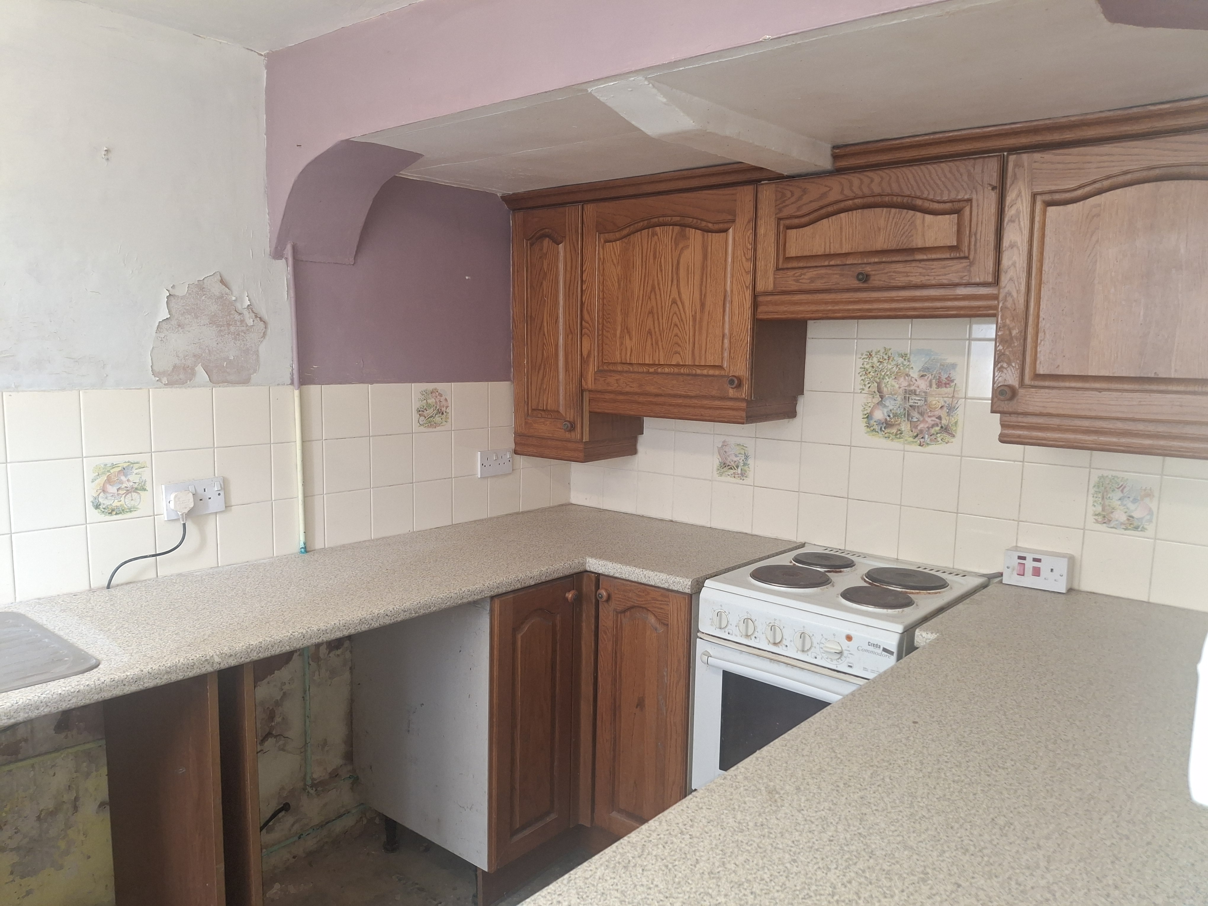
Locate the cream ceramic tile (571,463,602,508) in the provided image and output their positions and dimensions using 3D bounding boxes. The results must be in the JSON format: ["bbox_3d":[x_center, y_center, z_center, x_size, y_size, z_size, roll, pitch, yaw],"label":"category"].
[{"bbox_3d":[-0.061,0.116,3.107,0.149,0.147,0.009,7,9,39],"label":"cream ceramic tile"}]

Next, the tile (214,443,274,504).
[{"bbox_3d":[-0.920,0.057,2.233,0.010,0.150,0.150,7,9,40],"label":"tile"}]

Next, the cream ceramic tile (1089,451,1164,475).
[{"bbox_3d":[1.221,-0.032,2.031,0.150,0.150,0.010,7,9,39],"label":"cream ceramic tile"}]

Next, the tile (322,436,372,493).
[{"bbox_3d":[-0.737,0.034,2.498,0.010,0.151,0.151,7,9,40],"label":"tile"}]

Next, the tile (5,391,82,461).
[{"bbox_3d":[-1.224,-0.060,1.898,0.008,0.150,0.150,7,9,40],"label":"tile"}]

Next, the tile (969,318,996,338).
[{"bbox_3d":[0.999,-0.360,2.186,0.150,0.150,0.010,7,9,39],"label":"tile"}]

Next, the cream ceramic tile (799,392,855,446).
[{"bbox_3d":[0.639,-0.099,2.482,0.150,0.150,0.008,7,9,40],"label":"cream ceramic tile"}]

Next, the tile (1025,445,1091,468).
[{"bbox_3d":[1.107,-0.046,2.126,0.150,0.150,0.010,7,9,39],"label":"tile"}]

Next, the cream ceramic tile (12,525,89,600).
[{"bbox_3d":[-1.212,0.241,1.911,0.010,0.150,0.150,7,9,40],"label":"cream ceramic tile"}]

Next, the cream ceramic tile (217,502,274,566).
[{"bbox_3d":[-0.937,0.208,2.287,0.010,0.151,0.151,7,9,40],"label":"cream ceramic tile"}]

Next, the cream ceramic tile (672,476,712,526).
[{"bbox_3d":[0.289,0.157,2.822,0.149,0.147,0.009,7,9,39],"label":"cream ceramic tile"}]

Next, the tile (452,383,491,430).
[{"bbox_3d":[-0.427,-0.150,2.783,0.008,0.150,0.150,7,9,40],"label":"tile"}]

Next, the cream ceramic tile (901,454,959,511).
[{"bbox_3d":[0.865,0.077,2.307,0.150,0.150,0.008,7,9,40],"label":"cream ceramic tile"}]

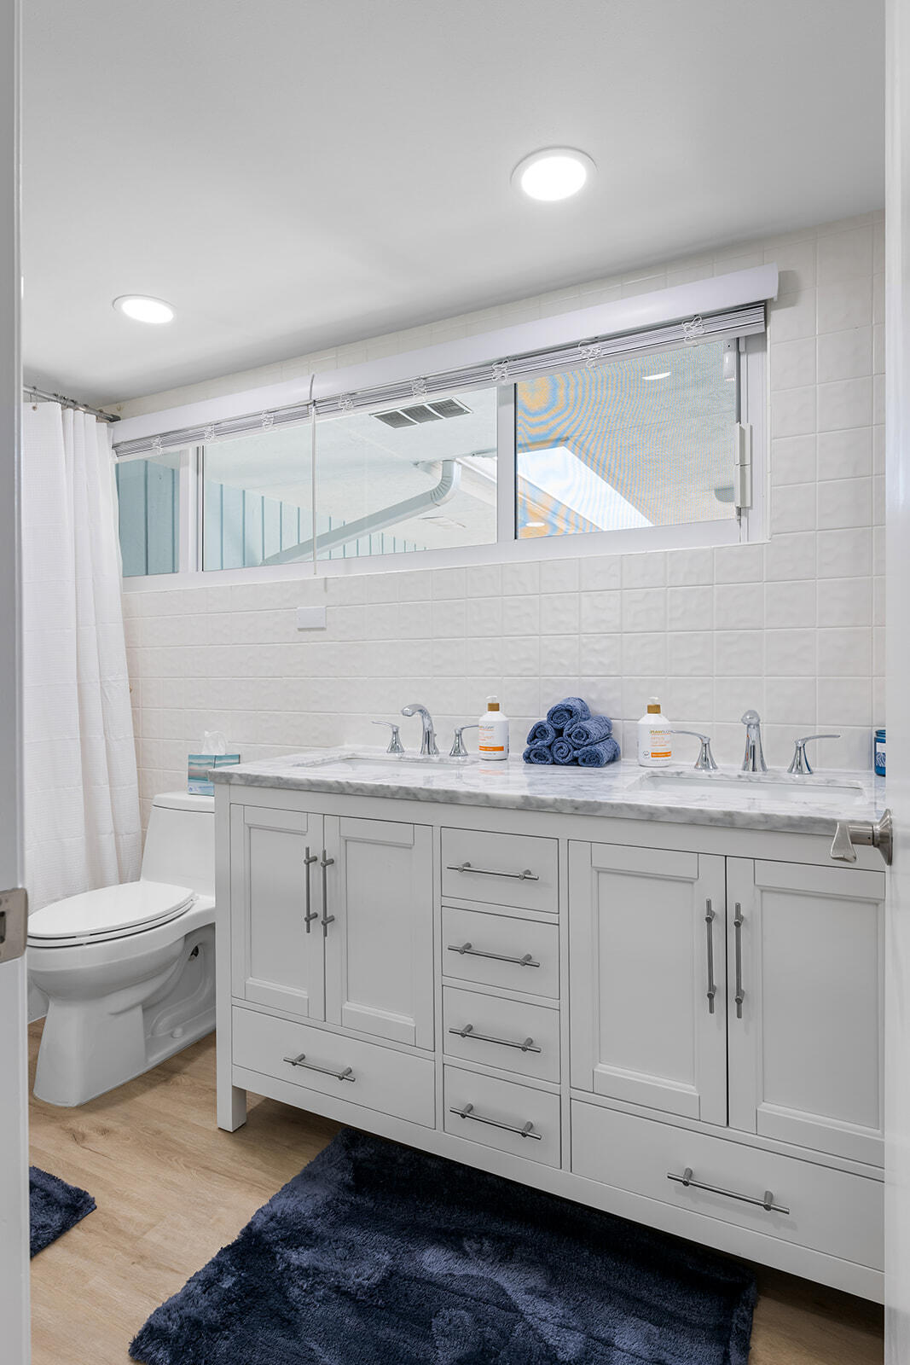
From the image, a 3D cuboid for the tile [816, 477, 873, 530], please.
[{"bbox_3d":[0.885,-0.405,1.637,0.108,0.108,0.010,0,0,27],"label":"tile"}]

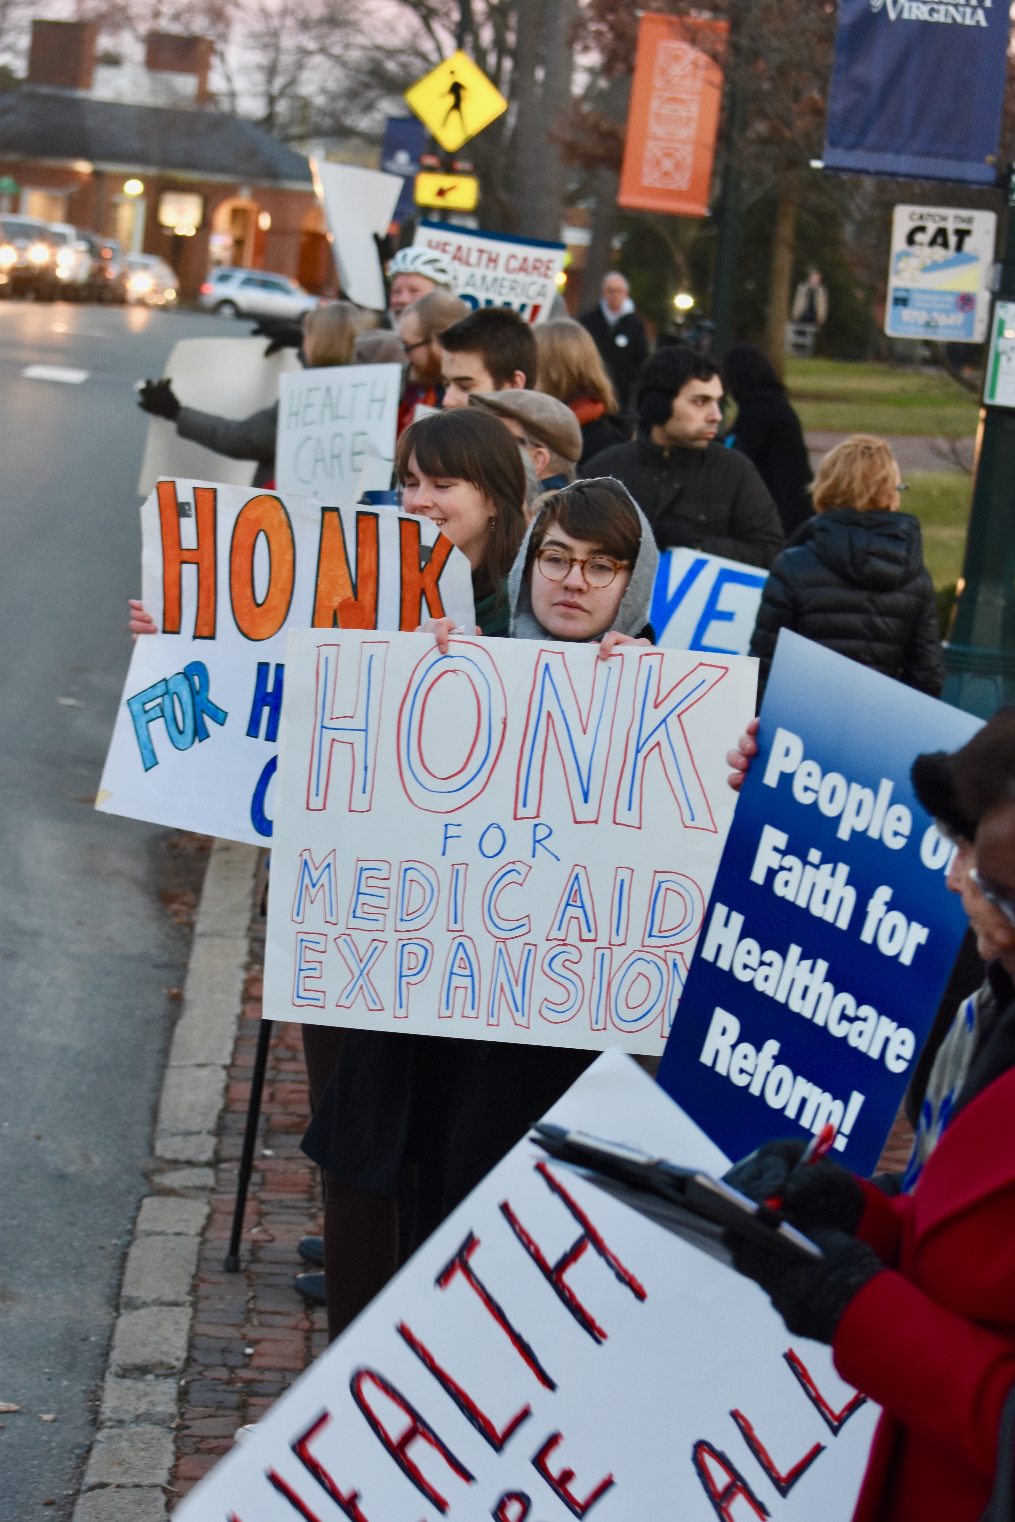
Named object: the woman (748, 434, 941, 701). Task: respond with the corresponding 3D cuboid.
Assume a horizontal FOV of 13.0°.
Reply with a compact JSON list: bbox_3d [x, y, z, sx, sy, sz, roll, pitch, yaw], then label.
[{"bbox_3d":[0.690,0.108,9.592,0.460,1.635,0.360,6,7,8],"label":"woman"}]

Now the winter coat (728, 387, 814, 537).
[{"bbox_3d":[1.059,-1.076,18.300,0.380,0.950,0.480,6,7,14],"label":"winter coat"}]

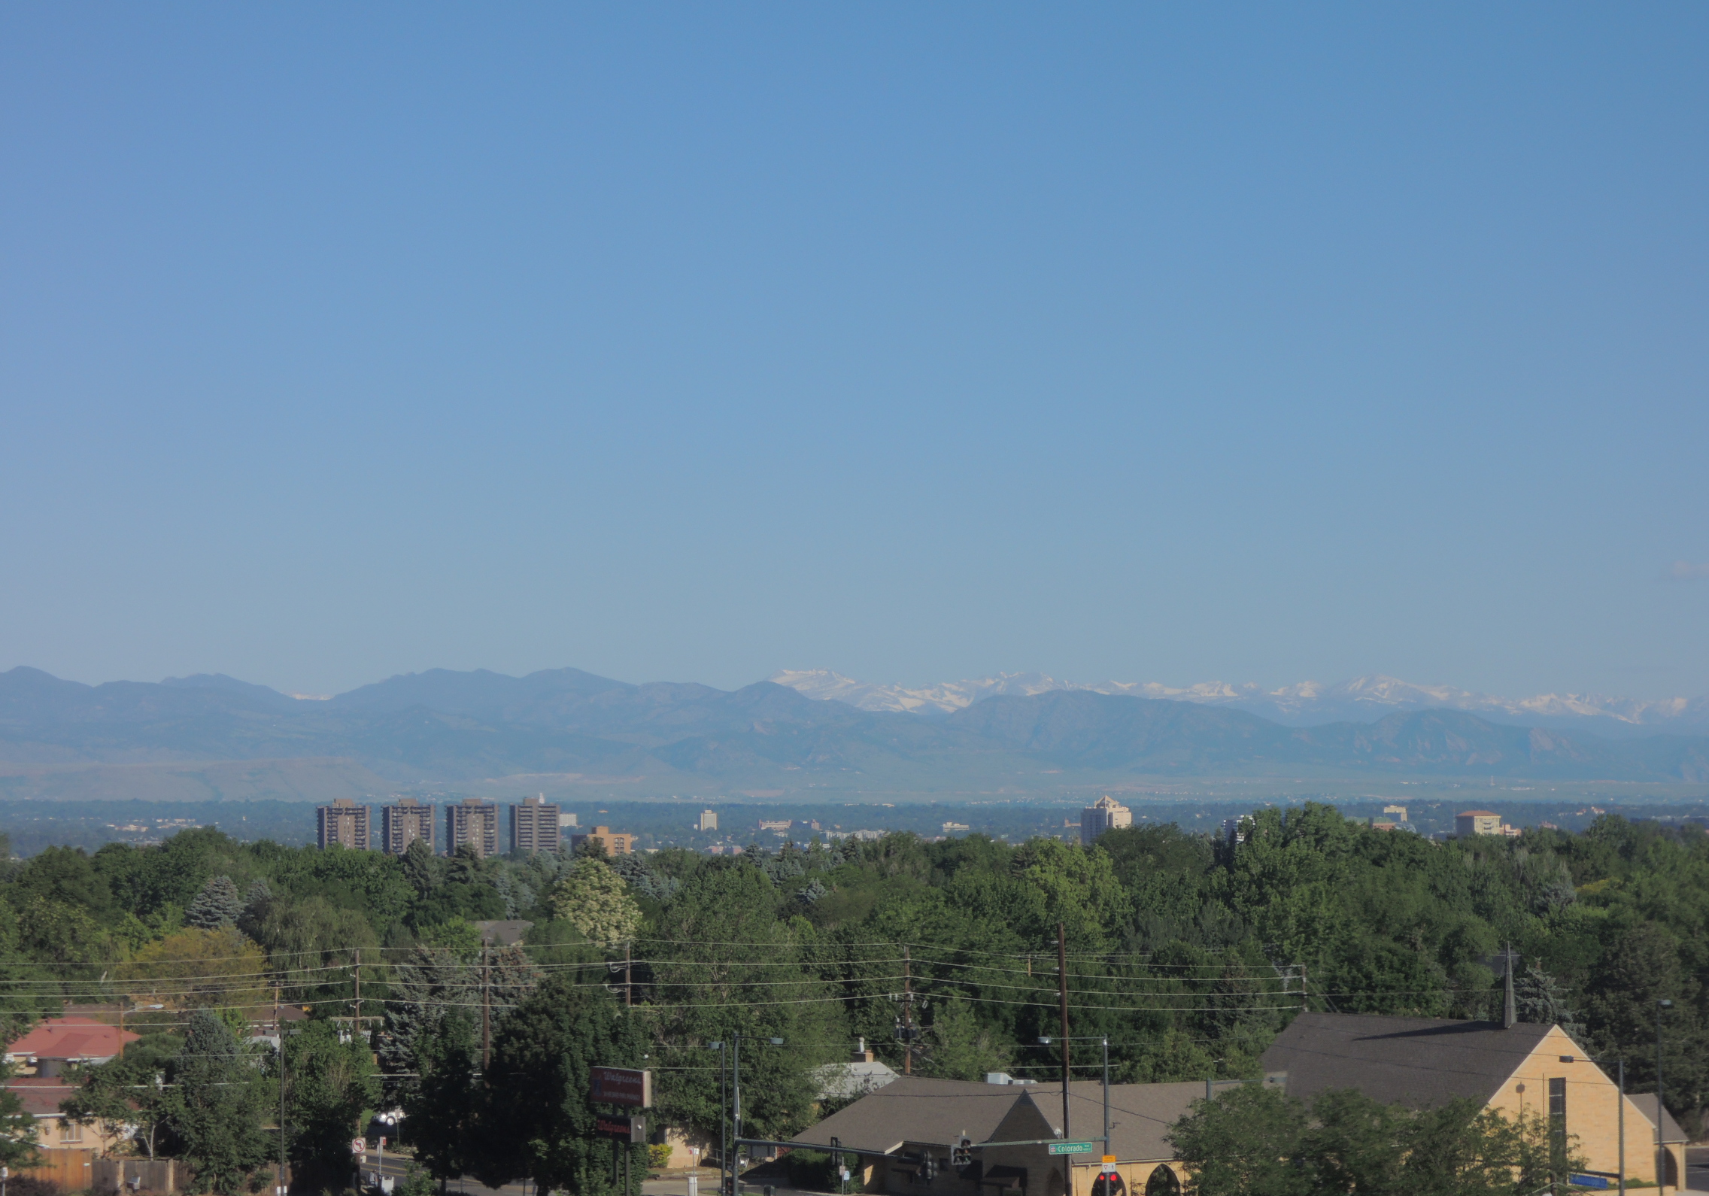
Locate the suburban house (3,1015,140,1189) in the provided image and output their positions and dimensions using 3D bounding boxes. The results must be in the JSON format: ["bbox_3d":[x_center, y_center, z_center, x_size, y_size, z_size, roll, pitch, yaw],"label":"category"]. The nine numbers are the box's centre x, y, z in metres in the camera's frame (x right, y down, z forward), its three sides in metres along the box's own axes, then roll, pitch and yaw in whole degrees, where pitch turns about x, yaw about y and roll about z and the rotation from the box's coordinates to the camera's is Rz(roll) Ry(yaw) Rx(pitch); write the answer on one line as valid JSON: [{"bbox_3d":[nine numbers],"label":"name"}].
[{"bbox_3d":[-43.561,27.460,272.064,10.500,8.200,9.500,1,-3,-32],"label":"suburban house"}]

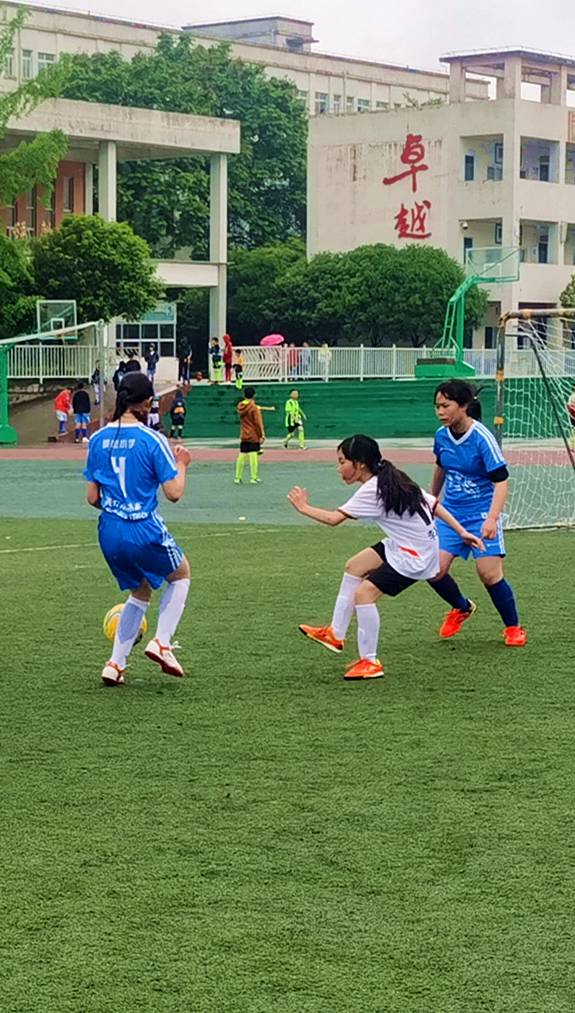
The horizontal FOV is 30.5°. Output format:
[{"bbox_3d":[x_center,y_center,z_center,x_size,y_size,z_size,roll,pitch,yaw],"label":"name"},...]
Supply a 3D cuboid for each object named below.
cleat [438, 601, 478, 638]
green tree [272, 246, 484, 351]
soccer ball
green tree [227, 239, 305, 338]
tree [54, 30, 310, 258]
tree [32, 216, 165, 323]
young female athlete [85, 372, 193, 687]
[{"bbox_3d":[0.890,0.598,5.500,0.250,0.105,0.100,-44,21,-30],"label":"cleat"},{"bbox_3d":[3.410,-7.332,39.730,7.700,5.008,5.500,0,6,0],"label":"green tree"},{"bbox_3d":[-0.816,0.597,5.300,0.218,0.218,0.218,0,6,0],"label":"soccer ball"},{"bbox_3d":[-0.955,-8.248,44.355,4.022,5.760,4.022,0,6,0],"label":"green tree"},{"bbox_3d":[-5.476,-14.829,53.082,12.600,17.000,11.000,0,6,0],"label":"tree"},{"bbox_3d":[-6.109,-6.678,33.726,4.200,5.072,4.200,0,6,0],"label":"tree"},{"bbox_3d":[-0.718,0.109,5.145,0.470,1.511,0.500,2,7,18],"label":"young female athlete"}]

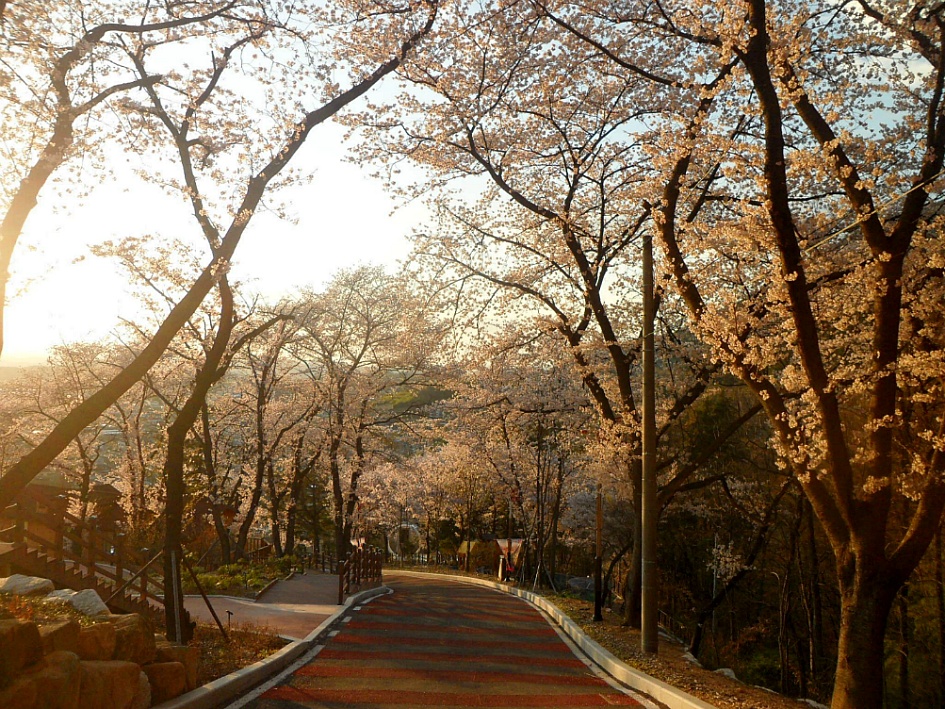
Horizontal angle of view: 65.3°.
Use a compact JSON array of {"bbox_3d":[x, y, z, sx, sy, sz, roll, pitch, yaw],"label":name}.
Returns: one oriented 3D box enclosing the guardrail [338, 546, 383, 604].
[{"bbox_3d":[-3.165,6.290,21.700,0.200,1.120,9.450,0,-13,-1],"label":"guardrail"}]

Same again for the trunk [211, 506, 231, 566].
[{"bbox_3d":[-8.200,5.950,24.000,0.420,2.050,0.380,-10,-1,0],"label":"trunk"}]

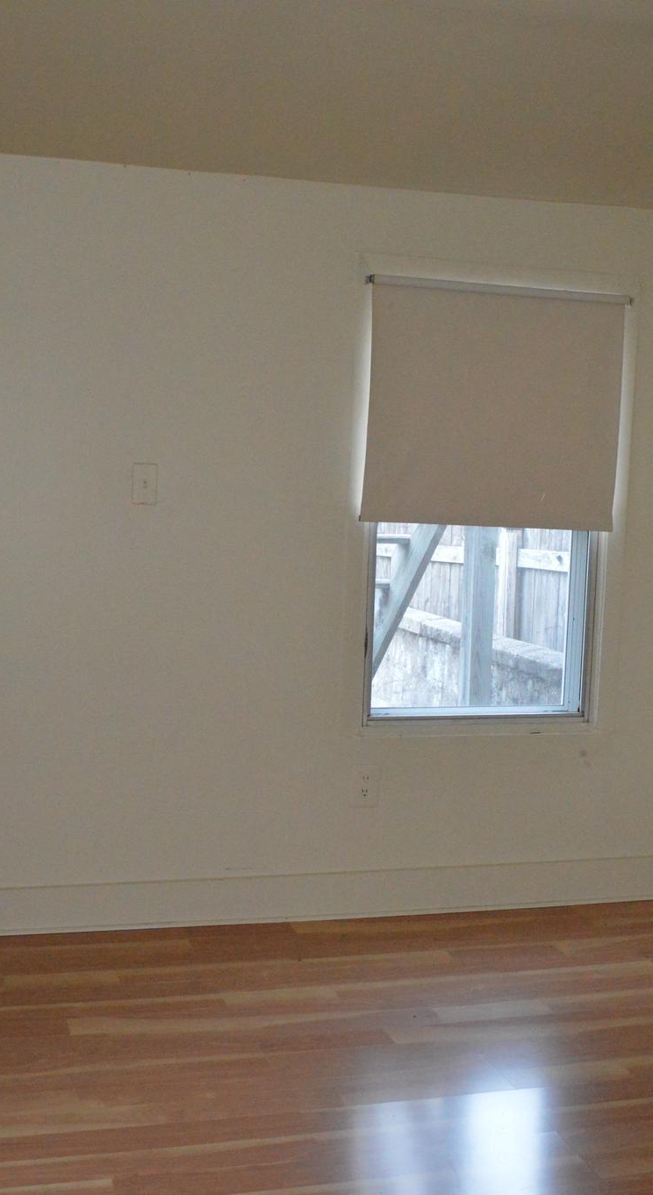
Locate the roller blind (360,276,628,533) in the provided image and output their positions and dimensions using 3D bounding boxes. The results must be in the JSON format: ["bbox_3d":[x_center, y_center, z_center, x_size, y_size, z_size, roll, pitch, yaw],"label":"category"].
[{"bbox_3d":[0.506,-0.566,4.024,0.830,0.720,0.050,1,5,-17],"label":"roller blind"}]

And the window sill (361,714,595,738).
[{"bbox_3d":[0.478,0.399,4.159,0.780,0.052,0.060,1,5,-17],"label":"window sill"}]

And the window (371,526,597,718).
[{"bbox_3d":[0.492,-0.246,4.127,0.760,1.260,0.080,1,5,-17],"label":"window"}]

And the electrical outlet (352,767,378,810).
[{"bbox_3d":[0.119,0.572,4.063,0.076,0.120,0.012,1,5,-17],"label":"electrical outlet"}]

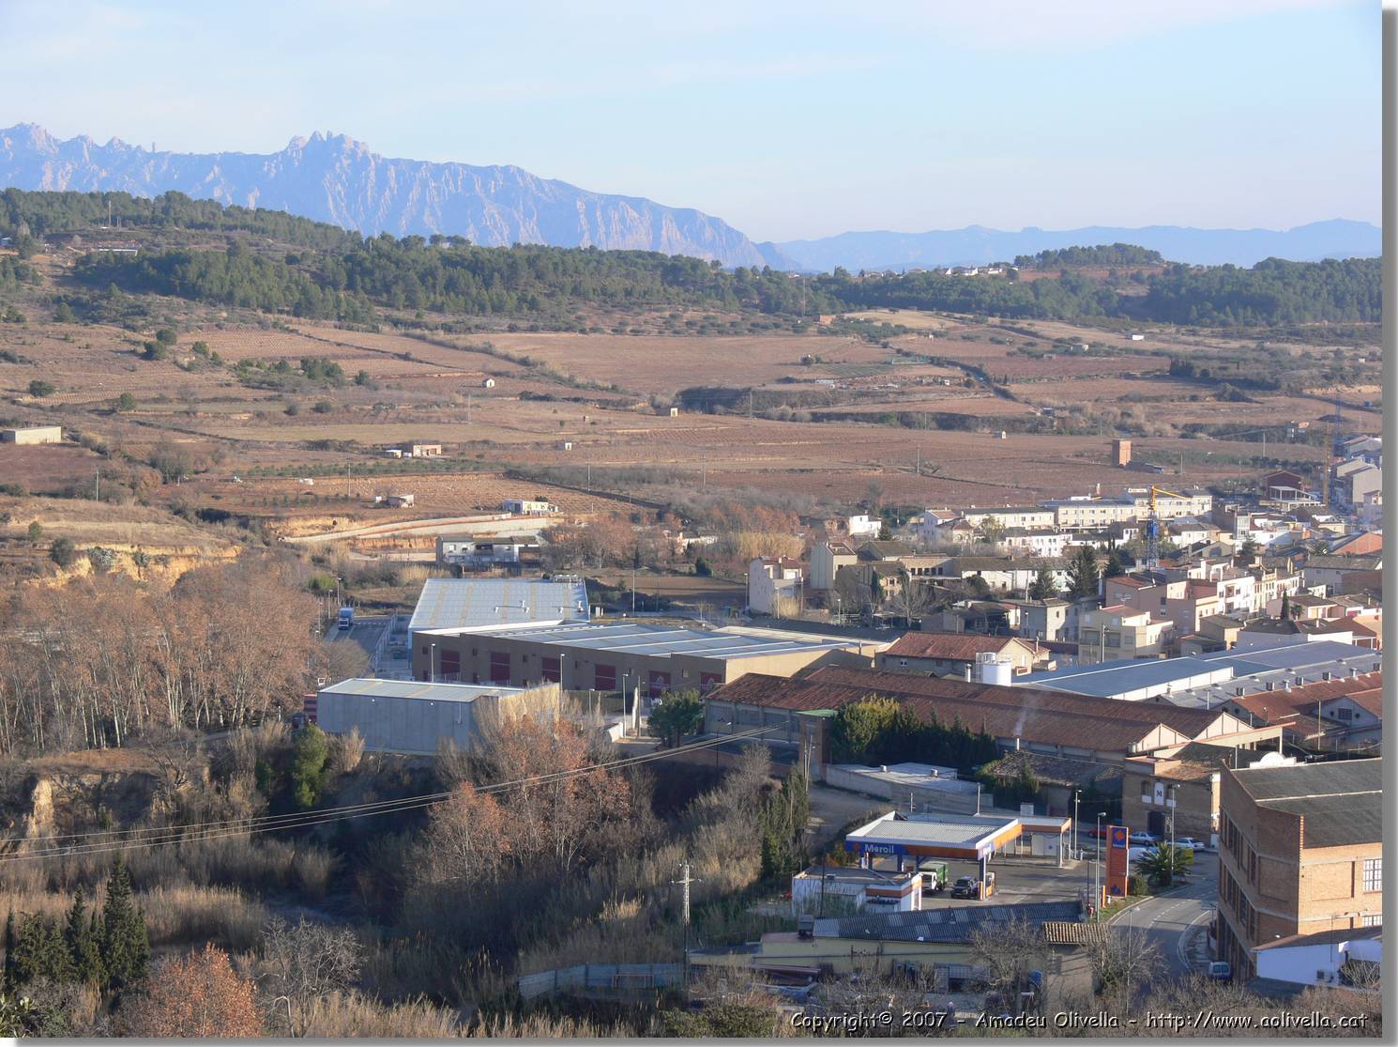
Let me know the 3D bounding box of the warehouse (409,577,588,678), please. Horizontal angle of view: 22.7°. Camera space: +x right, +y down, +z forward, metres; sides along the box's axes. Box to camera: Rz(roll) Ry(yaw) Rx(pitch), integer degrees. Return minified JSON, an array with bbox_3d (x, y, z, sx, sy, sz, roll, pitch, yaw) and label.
[{"bbox_3d":[-36.870,19.263,655.820,31.700,8.000,97.000,0,4,-3],"label":"warehouse"}]

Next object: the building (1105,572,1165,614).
[{"bbox_3d":[77.570,15.760,617.150,6.800,11.000,8.800,4,5,42],"label":"building"}]

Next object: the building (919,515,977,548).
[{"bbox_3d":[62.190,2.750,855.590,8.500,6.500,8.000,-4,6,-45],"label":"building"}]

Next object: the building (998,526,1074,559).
[{"bbox_3d":[86.514,4.715,901.883,19.500,7.400,7.500,-1,4,-22],"label":"building"}]

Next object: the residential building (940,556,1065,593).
[{"bbox_3d":[70.550,11.930,810.570,27.500,8.000,12.500,-1,4,-8],"label":"residential building"}]

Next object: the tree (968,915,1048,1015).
[{"bbox_3d":[23.480,33.680,264.740,5.800,7.000,5.800,0,4,0],"label":"tree"}]

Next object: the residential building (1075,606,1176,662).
[{"bbox_3d":[71.570,18.290,582.310,11.200,9.200,10.500,4,5,42],"label":"residential building"}]

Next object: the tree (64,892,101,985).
[{"bbox_3d":[-51.360,34.630,290.000,3.100,7.800,3.100,0,4,0],"label":"tree"}]

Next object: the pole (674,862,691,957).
[{"bbox_3d":[-1.291,33.492,297.708,1.800,9.300,0.450,-2,4,-33],"label":"pole"}]

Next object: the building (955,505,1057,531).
[{"bbox_3d":[86.855,-1.230,988.722,28.000,6.800,8.000,-1,4,-22],"label":"building"}]

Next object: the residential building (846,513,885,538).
[{"bbox_3d":[42.080,0.570,894.400,7.800,6.000,7.000,-1,4,-20],"label":"residential building"}]

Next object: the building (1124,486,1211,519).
[{"bbox_3d":[135.455,-5.800,1008.546,25.500,8.800,8.000,-2,4,-24],"label":"building"}]

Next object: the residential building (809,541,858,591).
[{"bbox_3d":[29.556,9.024,756.053,5.600,10.000,11.500,-1,4,-22],"label":"residential building"}]

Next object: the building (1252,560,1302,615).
[{"bbox_3d":[119.370,13.870,743.140,10.000,8.800,19.500,3,5,40],"label":"building"}]

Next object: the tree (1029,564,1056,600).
[{"bbox_3d":[75.910,12.950,767.450,5.600,8.000,5.600,0,4,0],"label":"tree"}]

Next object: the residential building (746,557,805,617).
[{"bbox_3d":[16.700,13.070,729.930,7.200,11.200,13.500,-1,4,-19],"label":"residential building"}]

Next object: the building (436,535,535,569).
[{"bbox_3d":[-48.650,6.120,795.890,21.300,6.300,8.000,-1,4,-12],"label":"building"}]

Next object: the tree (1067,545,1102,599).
[{"bbox_3d":[85.690,10.770,772.320,7.200,12.100,7.200,0,4,0],"label":"tree"}]

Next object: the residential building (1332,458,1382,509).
[{"bbox_3d":[188.651,-11.000,991.961,12.500,13.500,10.500,-2,4,-25],"label":"residential building"}]

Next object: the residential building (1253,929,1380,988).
[{"bbox_3d":[54.830,36.350,296.040,11.500,4.400,9.000,3,5,37],"label":"residential building"}]

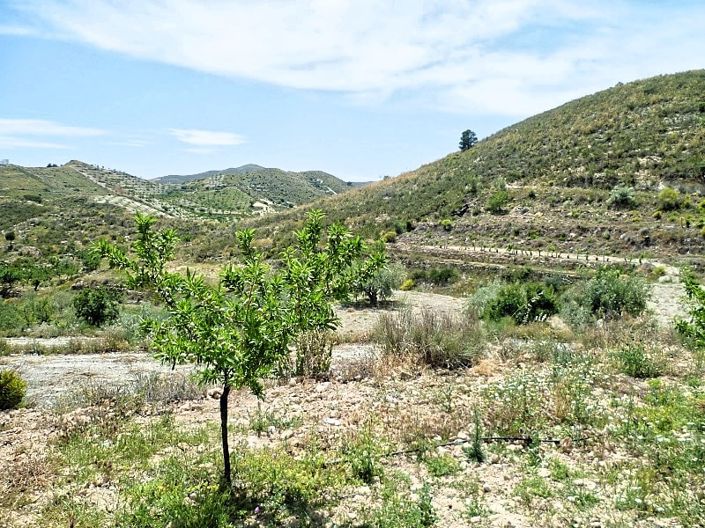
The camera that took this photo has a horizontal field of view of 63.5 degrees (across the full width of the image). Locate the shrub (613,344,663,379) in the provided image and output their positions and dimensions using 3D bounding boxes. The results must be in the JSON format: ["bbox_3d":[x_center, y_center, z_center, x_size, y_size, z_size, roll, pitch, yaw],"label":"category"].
[{"bbox_3d":[3.462,1.180,6.900,0.623,0.407,0.550,0,3,0],"label":"shrub"}]

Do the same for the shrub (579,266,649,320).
[{"bbox_3d":[6.182,0.699,13.500,1.641,1.266,1.500,0,3,0],"label":"shrub"}]

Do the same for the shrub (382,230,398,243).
[{"bbox_3d":[3.667,-2.654,55.000,1.528,1.146,1.500,0,3,0],"label":"shrub"}]

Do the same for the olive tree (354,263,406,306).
[{"bbox_3d":[1.096,0.855,25.000,2.500,1.870,2.400,0,5,0],"label":"olive tree"}]

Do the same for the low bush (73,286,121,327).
[{"bbox_3d":[-6.737,1.118,15.000,1.251,1.042,1.200,0,3,0],"label":"low bush"}]

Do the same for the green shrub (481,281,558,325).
[{"bbox_3d":[3.979,0.936,13.500,1.782,0.985,1.500,0,3,0],"label":"green shrub"}]

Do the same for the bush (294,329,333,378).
[{"bbox_3d":[-0.479,1.099,7.000,0.462,0.608,0.450,0,3,0],"label":"bush"}]

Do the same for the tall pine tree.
[{"bbox_3d":[26.570,-28.281,130.000,4.290,5.193,4.200,0,3,0],"label":"tall pine tree"}]

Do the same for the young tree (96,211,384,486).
[{"bbox_3d":[-0.756,0.571,3.850,1.887,1.827,1.650,0,3,0],"label":"young tree"}]

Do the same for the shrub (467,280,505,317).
[{"bbox_3d":[3.337,0.891,14.300,0.944,0.944,1.000,0,3,0],"label":"shrub"}]

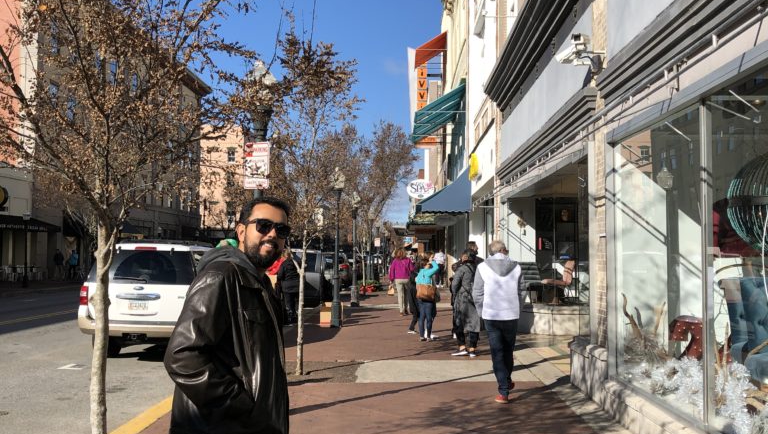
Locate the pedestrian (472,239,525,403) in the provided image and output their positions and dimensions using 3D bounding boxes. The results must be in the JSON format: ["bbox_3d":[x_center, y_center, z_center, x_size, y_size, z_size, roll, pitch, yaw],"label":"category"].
[{"bbox_3d":[1.223,1.111,8.850,0.570,1.740,0.550,0,-2,2],"label":"pedestrian"}]

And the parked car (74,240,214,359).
[{"bbox_3d":[-3.800,1.490,15.900,2.020,1.950,5.200,0,-2,2],"label":"parked car"}]

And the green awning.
[{"bbox_3d":[2.450,-4.580,38.000,2.100,1.300,9.800,0,-2,2],"label":"green awning"}]

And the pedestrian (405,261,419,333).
[{"bbox_3d":[0.615,1.562,16.700,0.480,1.620,0.480,-1,-2,24],"label":"pedestrian"}]

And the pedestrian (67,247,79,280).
[{"bbox_3d":[-17.271,2.666,46.000,0.500,1.720,0.400,0,-2,6],"label":"pedestrian"}]

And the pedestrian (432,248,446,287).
[{"bbox_3d":[2.432,2.257,36.300,0.500,1.680,0.420,0,-2,6],"label":"pedestrian"}]

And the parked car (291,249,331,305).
[{"bbox_3d":[-2.870,2.070,28.200,1.900,1.800,4.800,0,-2,2],"label":"parked car"}]

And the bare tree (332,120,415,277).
[{"bbox_3d":[-0.513,-0.709,40.500,4.200,8.100,4.200,0,-2,2],"label":"bare tree"}]

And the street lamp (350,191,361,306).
[{"bbox_3d":[-0.861,0.956,24.600,0.340,3.400,0.340,0,-2,2],"label":"street lamp"}]

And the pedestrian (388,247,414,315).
[{"bbox_3d":[0.450,1.612,20.700,0.580,1.670,0.420,0,-2,2],"label":"pedestrian"}]

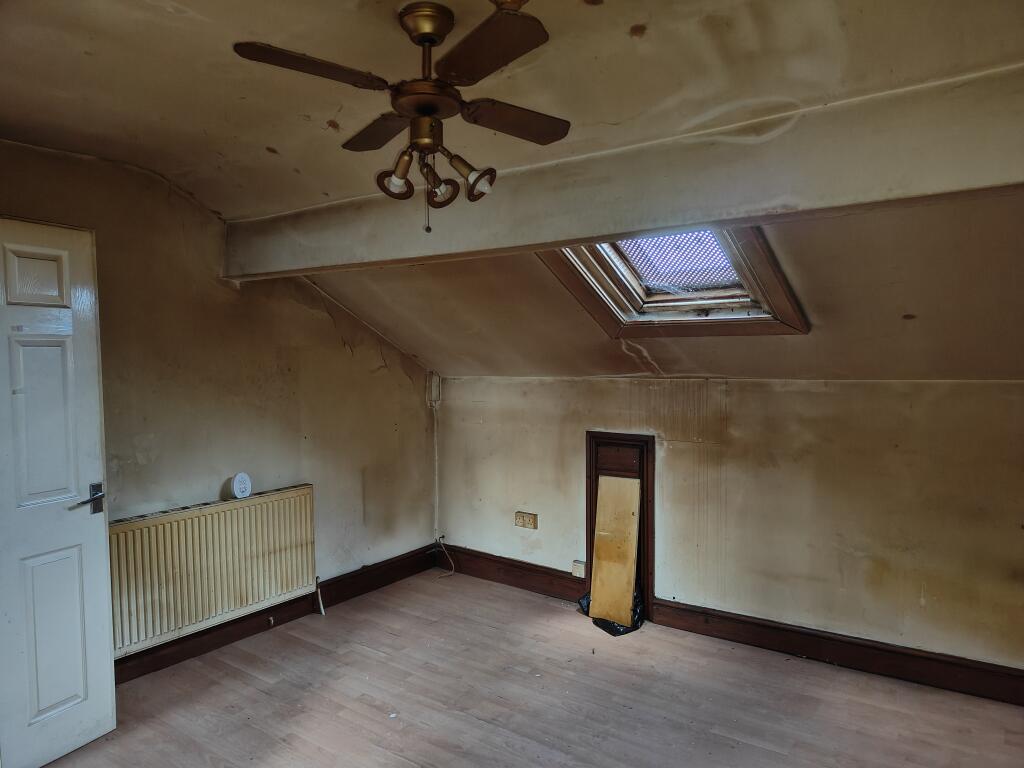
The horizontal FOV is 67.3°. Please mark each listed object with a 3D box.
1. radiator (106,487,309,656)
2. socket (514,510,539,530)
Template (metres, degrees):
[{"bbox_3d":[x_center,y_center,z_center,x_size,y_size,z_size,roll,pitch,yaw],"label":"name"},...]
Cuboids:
[{"bbox_3d":[-1.506,0.909,3.873,0.080,0.600,1.220,1,4,36],"label":"radiator"},{"bbox_3d":[0.093,0.835,4.703,0.147,0.087,0.032,1,4,39],"label":"socket"}]

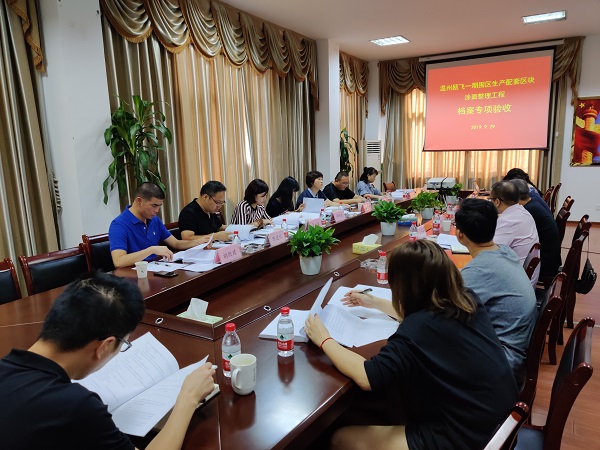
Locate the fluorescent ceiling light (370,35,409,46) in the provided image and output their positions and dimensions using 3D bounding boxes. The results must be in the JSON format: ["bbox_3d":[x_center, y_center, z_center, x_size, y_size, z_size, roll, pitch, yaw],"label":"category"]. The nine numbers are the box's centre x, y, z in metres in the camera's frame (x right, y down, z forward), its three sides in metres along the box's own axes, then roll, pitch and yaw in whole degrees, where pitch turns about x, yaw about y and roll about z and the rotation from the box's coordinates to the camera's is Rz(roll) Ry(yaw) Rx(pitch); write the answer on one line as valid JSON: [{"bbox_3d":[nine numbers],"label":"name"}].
[{"bbox_3d":[1.647,-3.345,8.496,0.590,0.070,0.590,4,10,31],"label":"fluorescent ceiling light"}]

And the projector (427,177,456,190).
[{"bbox_3d":[2.056,-0.603,6.799,0.360,0.105,0.260,4,15,31],"label":"projector"}]

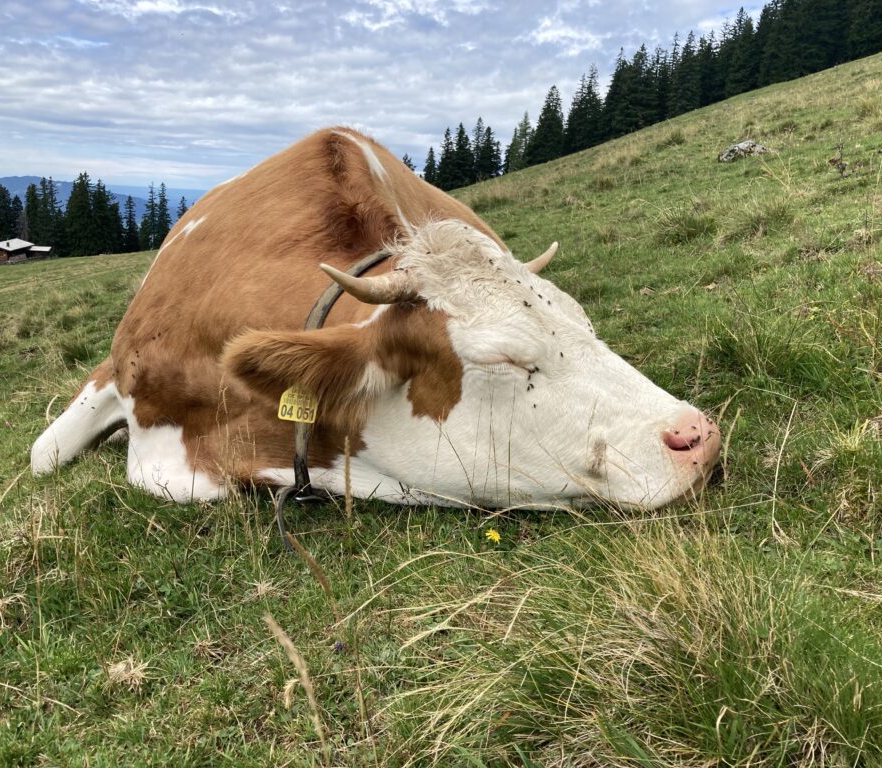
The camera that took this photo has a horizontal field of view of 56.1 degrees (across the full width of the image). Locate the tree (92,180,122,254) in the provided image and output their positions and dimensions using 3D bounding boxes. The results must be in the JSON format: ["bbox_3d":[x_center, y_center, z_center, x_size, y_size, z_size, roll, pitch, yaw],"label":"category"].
[{"bbox_3d":[-93.718,-46.553,232.827,8.433,20.710,8.433,-2,14,-22],"label":"tree"}]

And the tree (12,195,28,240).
[{"bbox_3d":[-116.590,-44.027,229.731,4.715,16.650,4.715,-4,15,-26],"label":"tree"}]

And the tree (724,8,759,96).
[{"bbox_3d":[62.400,-68.626,172.000,6.812,17.367,6.812,3,13,0],"label":"tree"}]

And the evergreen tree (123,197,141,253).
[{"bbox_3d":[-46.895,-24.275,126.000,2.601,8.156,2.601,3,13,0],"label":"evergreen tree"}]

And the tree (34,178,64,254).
[{"bbox_3d":[-105.725,-45.276,224.479,7.317,21.290,7.317,-3,15,-25],"label":"tree"}]

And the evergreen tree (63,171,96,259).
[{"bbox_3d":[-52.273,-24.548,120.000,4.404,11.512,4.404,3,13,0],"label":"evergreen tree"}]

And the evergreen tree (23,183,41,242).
[{"bbox_3d":[-112.445,-45.318,228.000,4.541,19.739,4.541,3,13,0],"label":"evergreen tree"}]

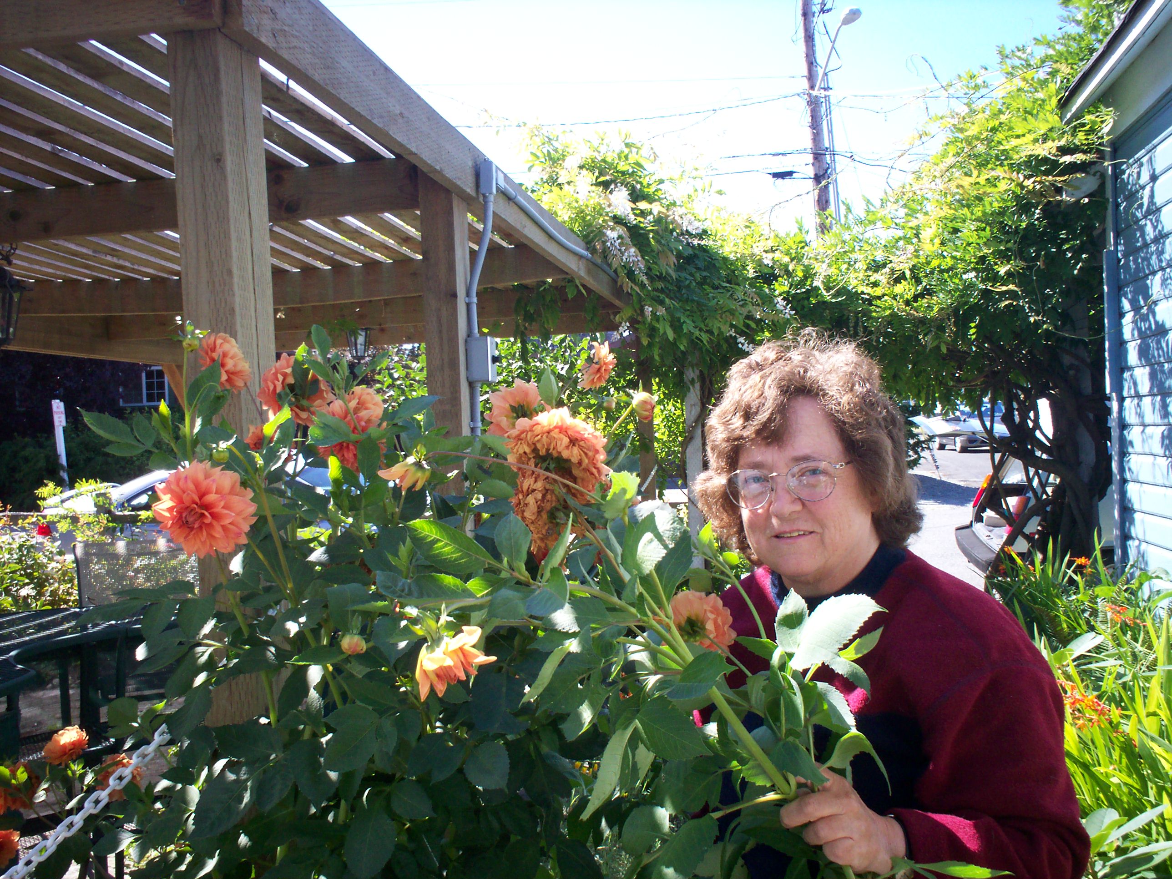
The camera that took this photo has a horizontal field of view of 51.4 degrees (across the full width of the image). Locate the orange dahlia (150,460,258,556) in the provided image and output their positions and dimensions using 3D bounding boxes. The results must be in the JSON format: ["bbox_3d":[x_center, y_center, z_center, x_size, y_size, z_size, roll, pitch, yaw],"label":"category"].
[{"bbox_3d":[-0.419,0.076,1.340,0.112,0.103,0.055,-2,3,3],"label":"orange dahlia"}]

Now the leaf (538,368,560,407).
[{"bbox_3d":[-0.042,-0.059,1.380,0.025,0.048,0.012,-1,-5,-14],"label":"leaf"}]

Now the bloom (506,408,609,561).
[{"bbox_3d":[-0.031,0.049,1.340,0.115,0.165,0.100,-2,15,-18],"label":"bloom"}]

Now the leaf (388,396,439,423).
[{"bbox_3d":[-0.224,-0.039,1.580,0.068,0.015,0.036,-24,44,-9],"label":"leaf"}]

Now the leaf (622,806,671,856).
[{"bbox_3d":[0.057,0.375,1.170,0.048,0.045,0.015,-2,-20,-1],"label":"leaf"}]

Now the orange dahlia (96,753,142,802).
[{"bbox_3d":[-0.728,0.526,1.900,0.074,0.074,0.055,-2,-24,-1],"label":"orange dahlia"}]

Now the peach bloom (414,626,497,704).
[{"bbox_3d":[-0.131,0.225,1.220,0.080,0.060,0.068,-24,-21,0],"label":"peach bloom"}]

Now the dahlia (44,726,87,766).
[{"bbox_3d":[-0.833,0.489,1.950,0.070,0.055,0.068,-37,41,-23],"label":"dahlia"}]

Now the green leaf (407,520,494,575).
[{"bbox_3d":[-0.139,0.109,1.250,0.100,0.046,0.016,26,-37,9],"label":"green leaf"}]

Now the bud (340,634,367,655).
[{"bbox_3d":[-0.260,0.229,1.360,0.028,0.024,0.027,-2,0,0],"label":"bud"}]

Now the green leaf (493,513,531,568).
[{"bbox_3d":[-0.070,0.097,1.170,0.037,0.050,0.014,-6,-8,-7],"label":"green leaf"}]

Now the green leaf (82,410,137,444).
[{"bbox_3d":[-0.537,-0.014,1.370,0.080,0.032,0.013,28,-35,13],"label":"green leaf"}]

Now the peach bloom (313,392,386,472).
[{"bbox_3d":[-0.275,-0.011,1.420,0.086,0.094,0.065,-2,-8,-6],"label":"peach bloom"}]

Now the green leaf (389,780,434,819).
[{"bbox_3d":[-0.185,0.384,1.300,0.060,0.040,0.012,33,-22,11],"label":"green leaf"}]

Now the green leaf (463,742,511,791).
[{"bbox_3d":[-0.108,0.356,1.330,0.048,0.051,0.014,-2,-24,-1],"label":"green leaf"}]

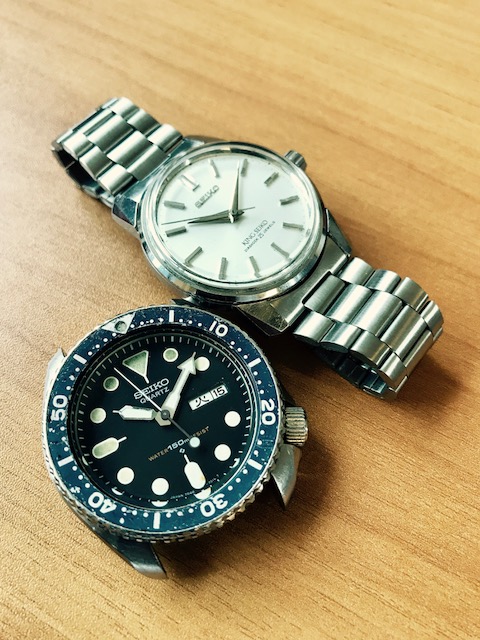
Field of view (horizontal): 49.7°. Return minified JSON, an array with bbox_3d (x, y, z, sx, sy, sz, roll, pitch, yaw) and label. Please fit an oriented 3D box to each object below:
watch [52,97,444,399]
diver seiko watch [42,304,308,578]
[{"bbox_3d":[0.000,-0.018,0.105,0.086,0.021,0.041,39,71,12],"label":"watch"},{"bbox_3d":[-0.012,0.017,0.092,0.043,0.012,0.046,-26,69,-14],"label":"diver seiko watch"}]

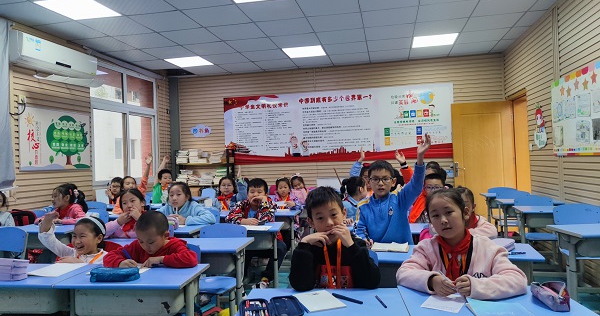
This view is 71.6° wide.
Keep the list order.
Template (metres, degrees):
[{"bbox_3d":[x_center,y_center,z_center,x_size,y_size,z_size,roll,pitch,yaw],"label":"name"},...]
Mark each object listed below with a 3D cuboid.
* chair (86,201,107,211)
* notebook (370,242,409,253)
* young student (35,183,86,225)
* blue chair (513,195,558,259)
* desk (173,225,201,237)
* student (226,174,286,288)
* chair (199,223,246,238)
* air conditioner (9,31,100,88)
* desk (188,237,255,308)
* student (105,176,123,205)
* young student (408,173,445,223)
[{"bbox_3d":[-2.585,0.957,5.003,0.380,0.800,0.460,-2,0,12],"label":"chair"},{"bbox_3d":[0.535,0.528,2.444,0.215,0.025,0.190,-2,0,12],"label":"notebook"},{"bbox_3d":[-2.255,0.788,4.019,0.460,1.100,0.580,-2,0,27],"label":"young student"},{"bbox_3d":[2.406,0.805,4.131,0.380,0.800,0.460,-2,0,12],"label":"blue chair"},{"bbox_3d":[-1.072,0.938,3.411,0.600,0.715,0.410,-2,0,12],"label":"desk"},{"bbox_3d":[-0.360,0.725,3.746,0.470,1.100,0.640,-2,0,4],"label":"student"},{"bbox_3d":[-0.627,0.893,2.949,0.380,0.800,0.460,-2,0,12],"label":"chair"},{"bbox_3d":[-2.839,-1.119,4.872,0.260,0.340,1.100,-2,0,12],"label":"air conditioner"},{"bbox_3d":[-0.652,0.936,2.801,0.600,0.715,0.400,-2,0,12],"label":"desk"},{"bbox_3d":[-2.280,0.779,5.123,0.420,1.065,0.580,-2,0,-6],"label":"student"},{"bbox_3d":[1.045,0.680,3.275,0.430,1.080,0.580,-2,0,13],"label":"young student"}]

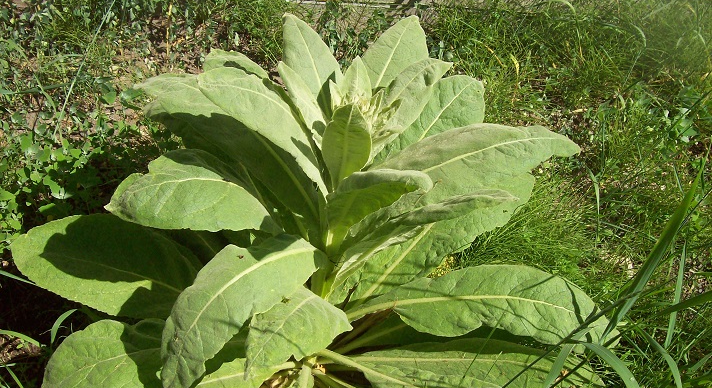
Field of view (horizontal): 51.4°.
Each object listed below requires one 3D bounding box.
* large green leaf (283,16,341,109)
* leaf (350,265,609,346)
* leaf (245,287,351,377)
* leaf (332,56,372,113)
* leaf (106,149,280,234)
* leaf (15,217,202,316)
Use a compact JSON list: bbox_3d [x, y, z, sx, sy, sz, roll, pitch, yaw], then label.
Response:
[{"bbox_3d":[-0.055,-0.169,1.012,0.080,0.173,0.034,-18,8,29],"label":"large green leaf"},{"bbox_3d":[0.210,0.178,1.229,0.434,0.068,0.131,4,58,-4],"label":"leaf"},{"bbox_3d":[-0.102,0.208,1.105,0.137,0.063,0.178,43,76,13],"label":"leaf"},{"bbox_3d":[0.001,-0.137,0.935,0.040,0.079,0.029,-8,31,-17],"label":"leaf"},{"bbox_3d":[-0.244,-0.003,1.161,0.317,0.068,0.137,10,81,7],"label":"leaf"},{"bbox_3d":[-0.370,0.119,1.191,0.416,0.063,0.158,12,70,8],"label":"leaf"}]

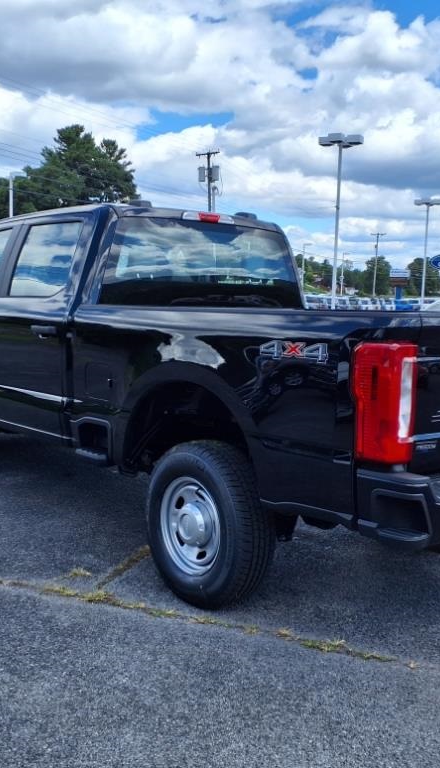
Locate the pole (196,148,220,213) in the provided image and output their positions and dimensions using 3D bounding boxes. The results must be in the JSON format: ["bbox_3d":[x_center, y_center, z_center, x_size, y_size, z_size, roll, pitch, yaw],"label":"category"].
[{"bbox_3d":[-0.995,-11.029,58.516,2.200,12.000,0.850,5,7,32],"label":"pole"}]

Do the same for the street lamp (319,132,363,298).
[{"bbox_3d":[4.604,-5.787,31.513,1.720,7.900,1.720,4,7,24],"label":"street lamp"}]

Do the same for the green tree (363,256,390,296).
[{"bbox_3d":[29.392,-20.001,150.000,5.300,8.000,5.300,2,6,0],"label":"green tree"}]

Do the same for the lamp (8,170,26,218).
[{"bbox_3d":[-11.519,-7.960,45.527,1.050,8.000,0.500,3,6,14],"label":"lamp"}]

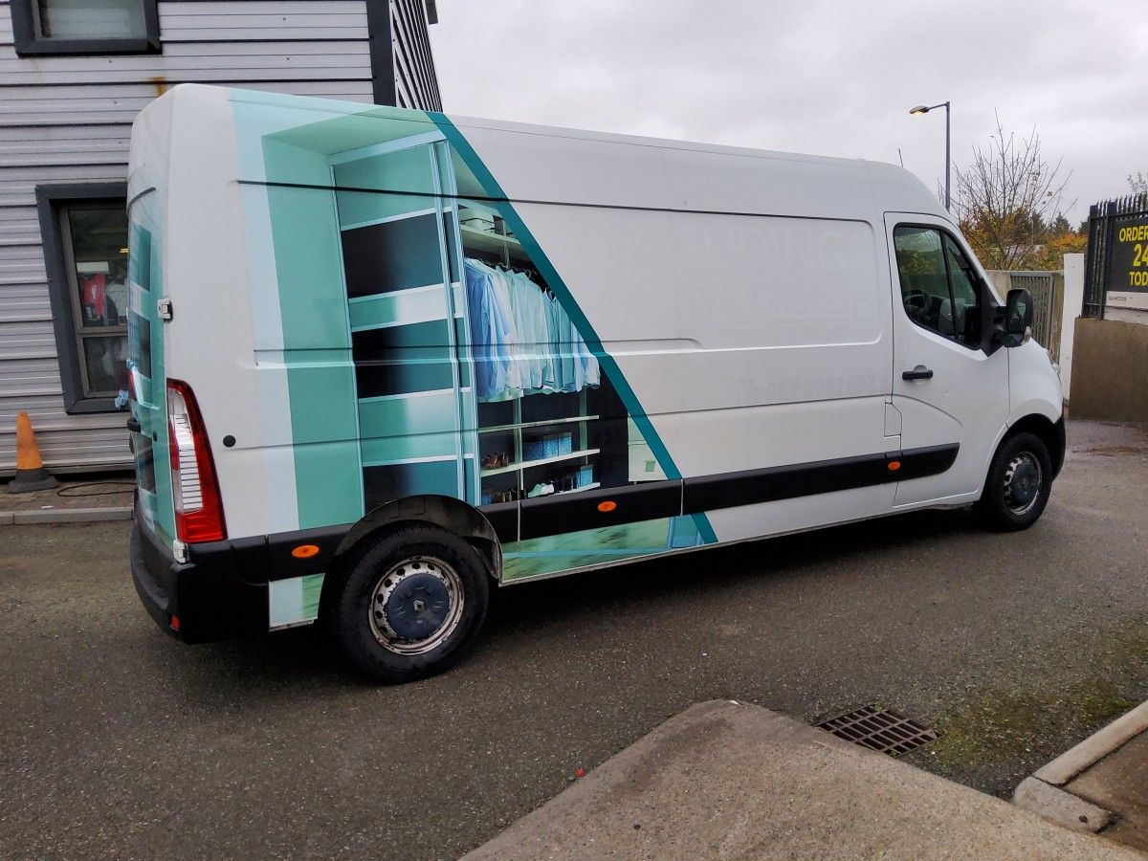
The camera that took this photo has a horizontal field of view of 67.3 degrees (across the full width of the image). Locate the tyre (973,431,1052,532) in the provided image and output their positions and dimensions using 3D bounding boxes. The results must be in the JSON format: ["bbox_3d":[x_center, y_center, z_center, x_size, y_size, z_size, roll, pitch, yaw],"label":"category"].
[{"bbox_3d":[2.997,0.359,5.917,0.685,0.685,0.225,-6,10,-31],"label":"tyre"}]

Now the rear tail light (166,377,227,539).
[{"bbox_3d":[-1.367,0.110,3.103,0.190,0.620,0.160,-6,10,-31],"label":"rear tail light"}]

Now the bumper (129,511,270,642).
[{"bbox_3d":[-1.843,0.492,3.970,0.430,0.420,2.030,-6,10,-31],"label":"bumper"}]

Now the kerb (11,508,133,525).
[{"bbox_3d":[-4.157,0.717,7.204,0.940,0.120,0.120,-3,9,-4],"label":"kerb"}]

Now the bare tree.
[{"bbox_3d":[9.150,-3.967,18.440,2.800,5.500,2.800,3,10,27],"label":"bare tree"}]

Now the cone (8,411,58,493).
[{"bbox_3d":[-5.206,0.174,8.242,0.400,0.730,0.400,-6,10,-26],"label":"cone"}]

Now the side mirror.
[{"bbox_3d":[2.613,-0.679,5.237,0.190,0.370,0.250,-6,10,-31],"label":"side mirror"}]

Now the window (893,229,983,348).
[{"bbox_3d":[2.203,-0.863,5.200,0.782,0.751,0.060,-5,0,-30],"label":"window"}]

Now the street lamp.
[{"bbox_3d":[10.181,-5.888,24.898,1.100,6.700,0.250,7,13,44],"label":"street lamp"}]

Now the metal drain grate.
[{"bbox_3d":[1.155,1.146,3.247,0.350,0.040,0.320,-6,10,-31],"label":"metal drain grate"}]

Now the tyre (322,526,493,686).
[{"bbox_3d":[-0.702,0.720,3.690,0.685,0.685,0.225,-6,10,-31],"label":"tyre"}]

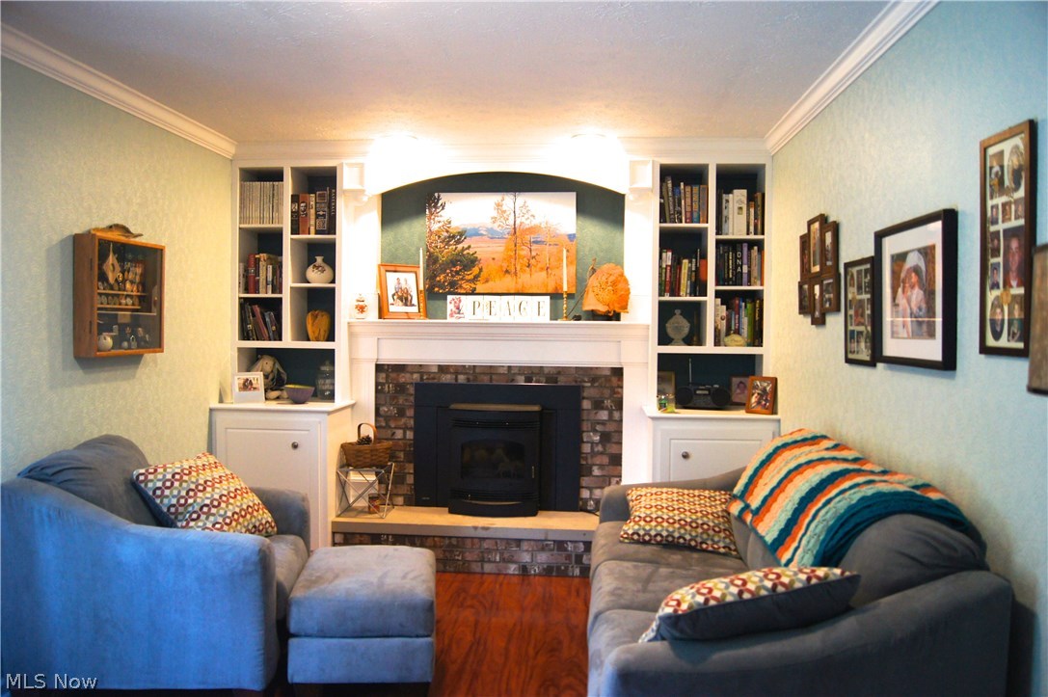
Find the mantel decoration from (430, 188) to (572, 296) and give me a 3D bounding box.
[{"bbox_3d":[-0.140,-0.644,4.785,0.925,0.612,0.035,1,2,3],"label":"mantel decoration"}]

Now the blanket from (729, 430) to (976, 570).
[{"bbox_3d":[1.042,0.553,2.758,0.420,0.390,1.330,1,2,3],"label":"blanket"}]

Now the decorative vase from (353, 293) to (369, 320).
[{"bbox_3d":[-0.973,-0.248,4.714,0.088,0.148,0.088,1,2,3],"label":"decorative vase"}]

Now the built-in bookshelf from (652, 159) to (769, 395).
[{"bbox_3d":[1.058,-0.360,4.565,0.645,1.380,0.310,1,2,3],"label":"built-in bookshelf"}]

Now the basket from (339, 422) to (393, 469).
[{"bbox_3d":[-0.940,0.575,4.681,0.265,0.260,0.200,0,2,-15],"label":"basket"}]

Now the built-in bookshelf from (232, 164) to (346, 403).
[{"bbox_3d":[-1.381,-0.384,4.728,0.650,1.390,0.310,1,2,3],"label":"built-in bookshelf"}]

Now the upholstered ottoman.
[{"bbox_3d":[-0.615,1.107,3.149,0.520,0.440,0.620,0,2,-5],"label":"upholstered ottoman"}]

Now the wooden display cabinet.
[{"bbox_3d":[-1.737,-0.221,3.392,0.095,0.490,0.515,1,2,3],"label":"wooden display cabinet"}]

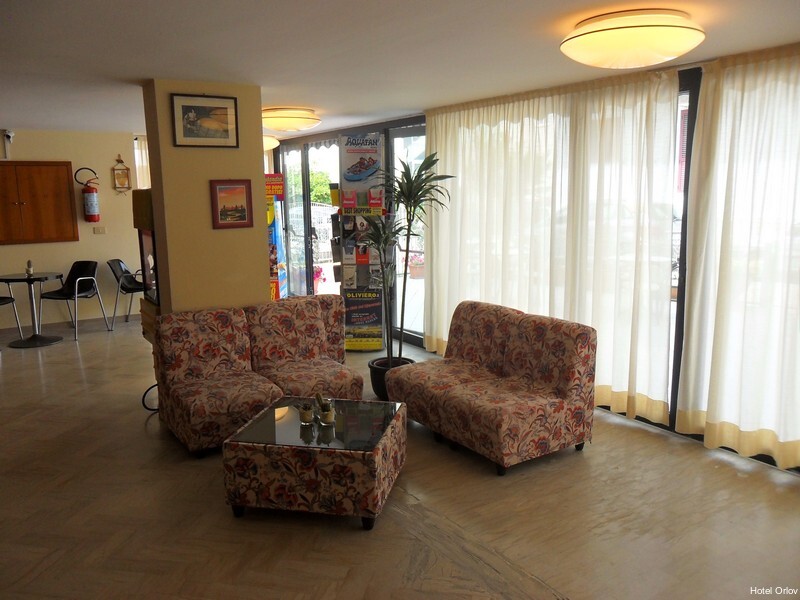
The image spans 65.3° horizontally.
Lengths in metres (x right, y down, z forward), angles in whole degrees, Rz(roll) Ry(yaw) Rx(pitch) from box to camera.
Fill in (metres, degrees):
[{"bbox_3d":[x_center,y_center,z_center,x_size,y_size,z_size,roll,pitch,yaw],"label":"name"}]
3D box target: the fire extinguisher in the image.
[{"bbox_3d":[-3.859,-1.302,7.719,0.238,0.671,0.200,-8,12,-34],"label":"fire extinguisher"}]

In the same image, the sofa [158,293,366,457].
[{"bbox_3d":[-0.990,0.502,4.546,1.300,0.800,0.790,-7,11,-32],"label":"sofa"}]

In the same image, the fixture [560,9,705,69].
[{"bbox_3d":[1.050,-1.169,2.855,0.612,0.173,0.612,-1,10,0],"label":"fixture"}]

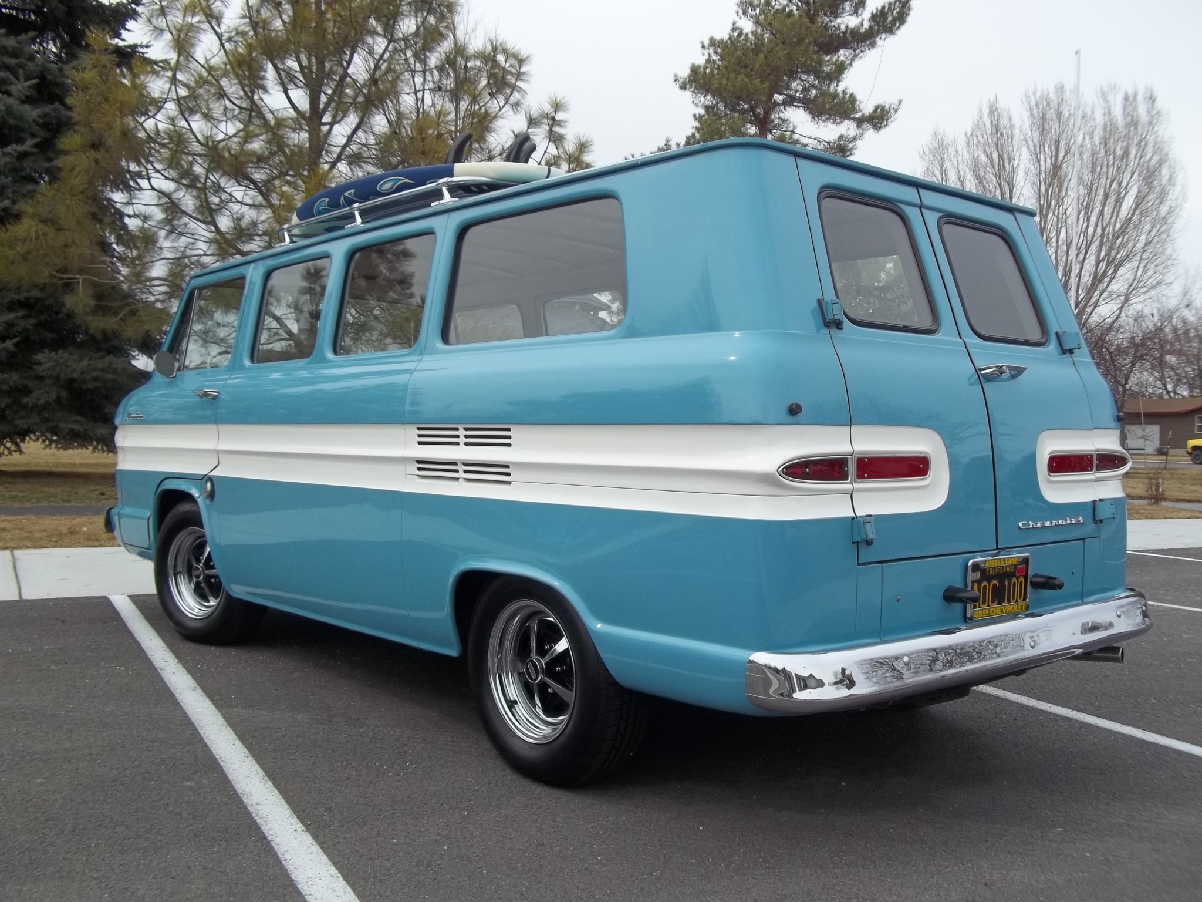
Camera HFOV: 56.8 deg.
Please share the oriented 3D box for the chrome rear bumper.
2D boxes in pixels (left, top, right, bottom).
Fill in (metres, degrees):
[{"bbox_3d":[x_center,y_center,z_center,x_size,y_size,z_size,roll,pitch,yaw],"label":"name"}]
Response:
[{"bbox_3d":[1.029,0.502,2.935,1.780,0.160,0.165,0,1,-41],"label":"chrome rear bumper"}]

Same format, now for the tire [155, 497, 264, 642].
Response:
[{"bbox_3d":[-1.715,0.545,4.925,0.640,0.640,0.200,1,1,34],"label":"tire"}]

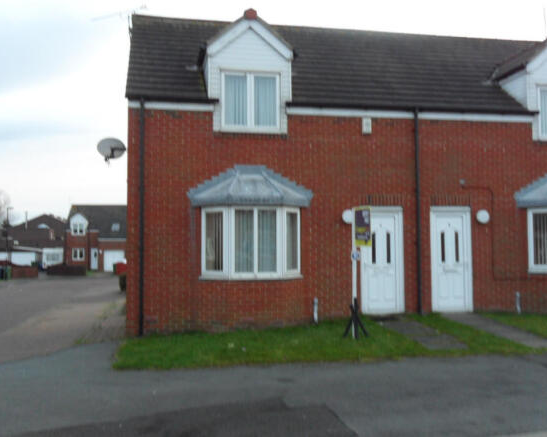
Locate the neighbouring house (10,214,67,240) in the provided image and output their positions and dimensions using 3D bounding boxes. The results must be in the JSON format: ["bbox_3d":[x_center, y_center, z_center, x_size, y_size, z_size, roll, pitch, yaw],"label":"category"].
[{"bbox_3d":[-27.607,2.840,76.660,7.600,6.400,8.000,0,-3,-8],"label":"neighbouring house"}]

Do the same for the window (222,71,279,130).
[{"bbox_3d":[-0.414,-2.199,11.887,1.140,1.160,0.090,0,-3,-13],"label":"window"}]

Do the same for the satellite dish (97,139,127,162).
[{"bbox_3d":[-3.202,-1.343,12.300,0.550,0.450,0.300,1,-3,-33],"label":"satellite dish"}]

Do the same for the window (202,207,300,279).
[{"bbox_3d":[-0.364,0.458,11.551,1.930,1.350,0.480,0,-3,-13],"label":"window"}]

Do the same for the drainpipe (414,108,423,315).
[{"bbox_3d":[2.898,-0.162,12.472,0.084,4.120,0.090,0,-3,-13],"label":"drainpipe"}]

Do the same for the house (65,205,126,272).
[{"bbox_3d":[-16.817,1.968,61.904,6.600,6.600,8.000,0,-3,-11],"label":"house"}]

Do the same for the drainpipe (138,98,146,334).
[{"bbox_3d":[-2.374,-0.053,11.234,0.084,4.310,0.090,-1,-3,0],"label":"drainpipe"}]

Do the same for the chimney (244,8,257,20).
[{"bbox_3d":[-0.445,-3.885,11.893,0.228,0.228,0.320,0,-3,-13],"label":"chimney"}]

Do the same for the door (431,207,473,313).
[{"bbox_3d":[3.624,0.836,12.707,0.905,2.135,0.090,0,-3,-13],"label":"door"}]

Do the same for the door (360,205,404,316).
[{"bbox_3d":[2.156,0.822,12.365,0.900,2.110,0.090,0,-3,-13],"label":"door"}]

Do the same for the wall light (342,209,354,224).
[{"bbox_3d":[1.500,-0.036,12.147,0.280,0.285,0.115,0,-3,-13],"label":"wall light"}]

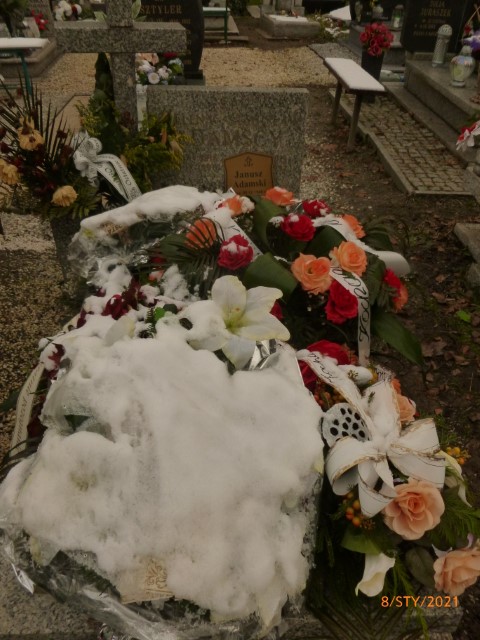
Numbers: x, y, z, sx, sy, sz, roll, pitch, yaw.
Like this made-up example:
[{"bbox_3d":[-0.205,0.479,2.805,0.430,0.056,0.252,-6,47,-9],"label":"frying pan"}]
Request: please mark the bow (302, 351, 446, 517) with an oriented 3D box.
[{"bbox_3d":[0.278,0.245,1.110,0.290,0.190,0.290,0,38,0],"label":"bow"}]

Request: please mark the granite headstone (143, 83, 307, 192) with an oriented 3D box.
[{"bbox_3d":[-0.055,-0.786,2.447,0.700,0.570,0.080,0,37,-1],"label":"granite headstone"}]

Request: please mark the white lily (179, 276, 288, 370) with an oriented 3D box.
[{"bbox_3d":[-0.008,0.005,1.120,0.225,0.170,0.170,-6,38,-8],"label":"white lily"}]

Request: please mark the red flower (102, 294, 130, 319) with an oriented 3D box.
[{"bbox_3d":[-0.310,-0.034,1.300,0.070,0.060,0.065,6,38,8],"label":"red flower"}]

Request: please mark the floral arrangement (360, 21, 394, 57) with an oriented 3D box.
[{"bbox_3d":[1.169,-2.393,4.400,0.290,0.290,0.280,0,38,0],"label":"floral arrangement"}]

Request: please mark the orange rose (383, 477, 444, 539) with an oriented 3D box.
[{"bbox_3d":[0.339,0.370,1.010,0.115,0.100,0.110,-6,38,-8],"label":"orange rose"}]

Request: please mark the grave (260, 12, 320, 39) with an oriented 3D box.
[{"bbox_3d":[0.826,-4.754,8.300,0.760,0.270,1.200,-3,38,-4],"label":"grave"}]

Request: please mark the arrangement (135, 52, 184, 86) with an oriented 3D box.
[{"bbox_3d":[-0.556,-1.669,3.450,0.370,0.310,0.320,0,38,0],"label":"arrangement"}]

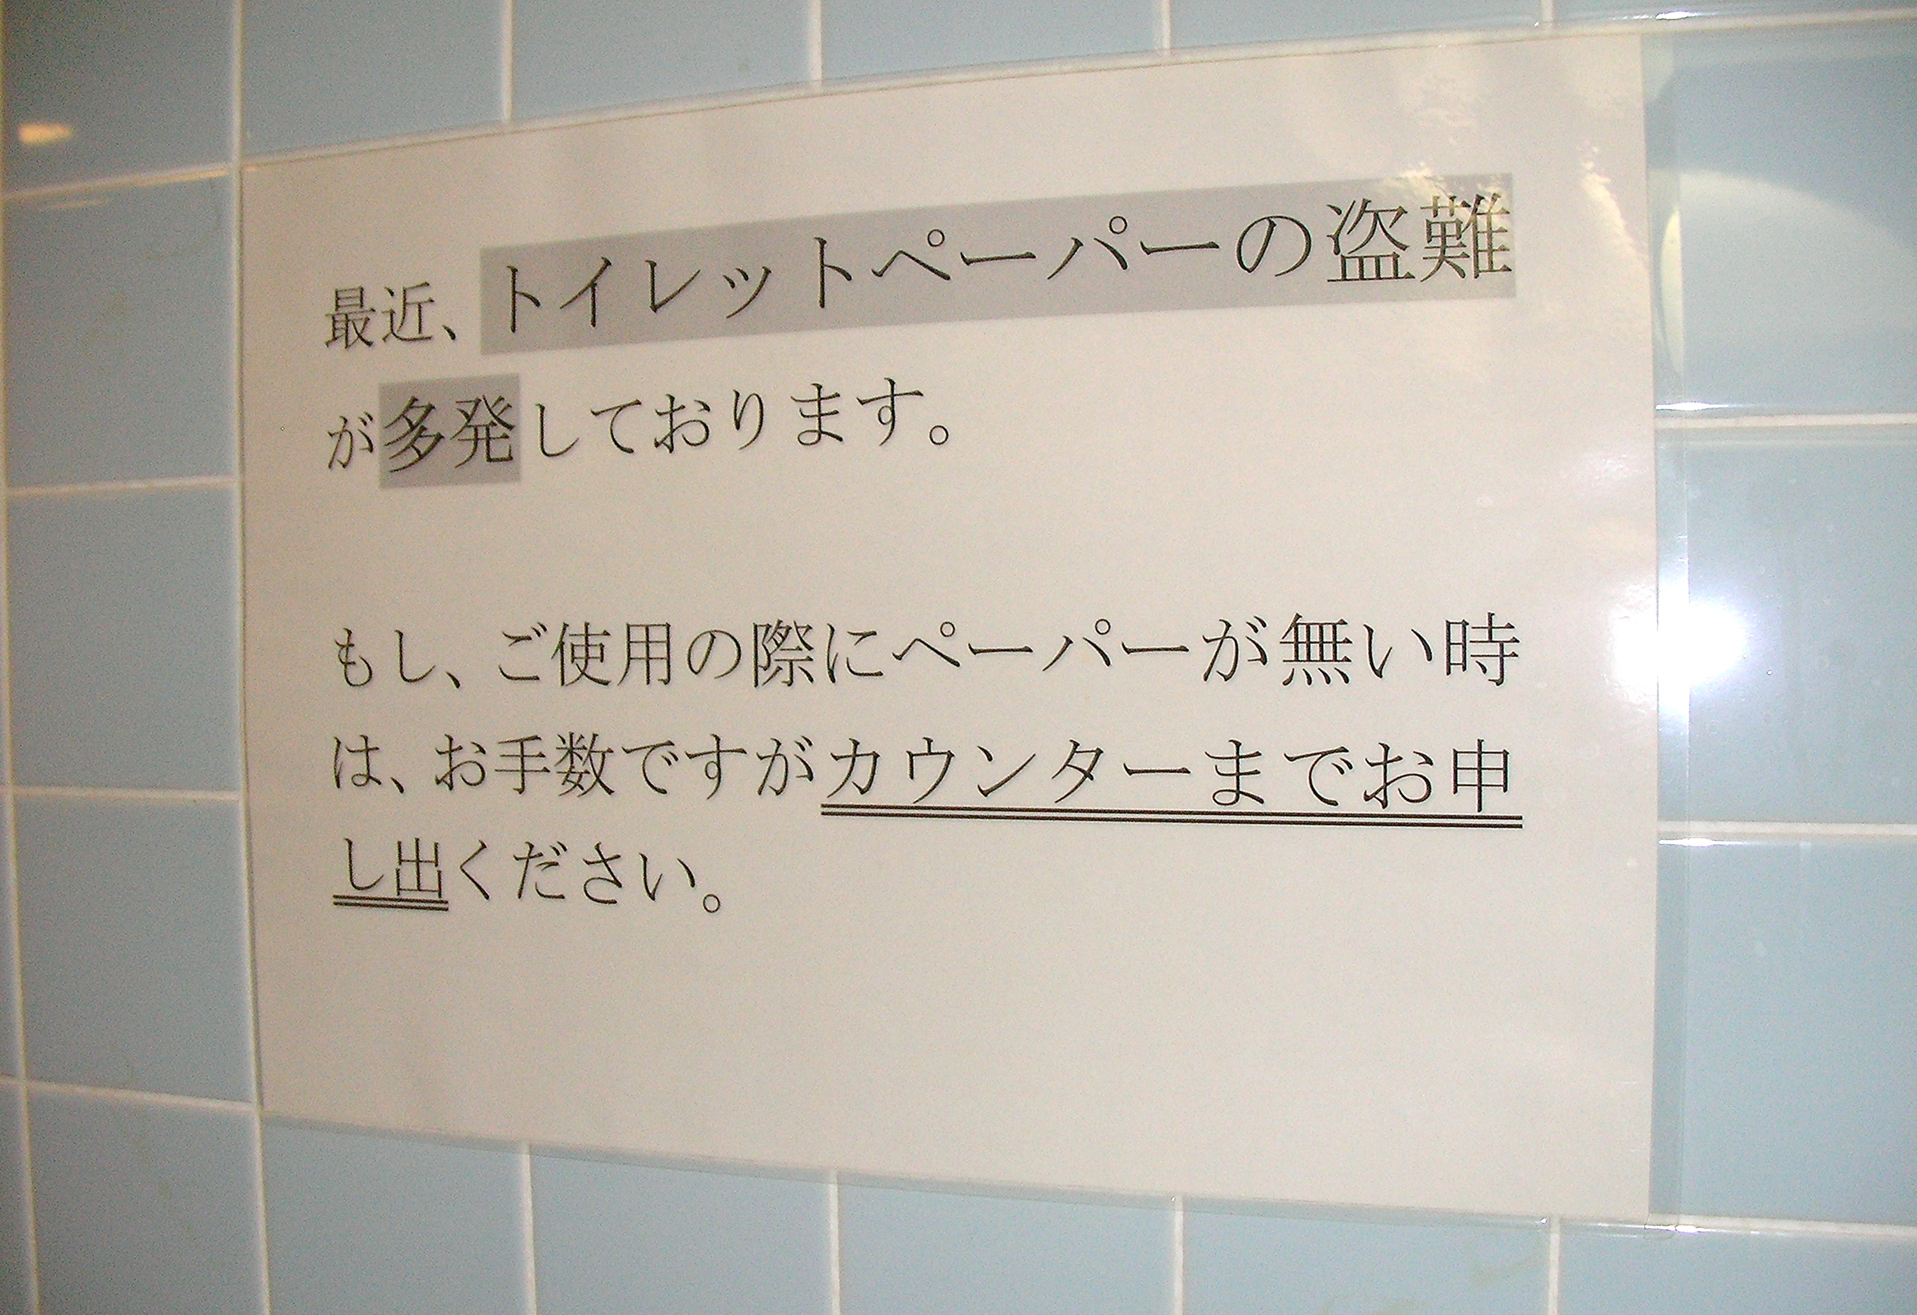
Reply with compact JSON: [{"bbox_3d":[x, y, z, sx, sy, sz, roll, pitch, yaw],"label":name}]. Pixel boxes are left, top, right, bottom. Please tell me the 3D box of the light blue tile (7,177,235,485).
[{"bbox_3d":[-0.262,-0.103,0.665,0.098,0.098,0.008,0,2,19],"label":"light blue tile"}]

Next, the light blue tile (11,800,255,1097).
[{"bbox_3d":[-0.260,0.092,0.670,0.098,0.098,0.008,0,2,19],"label":"light blue tile"}]

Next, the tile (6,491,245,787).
[{"bbox_3d":[-0.262,-0.006,0.667,0.098,0.098,0.008,0,2,19],"label":"tile"}]

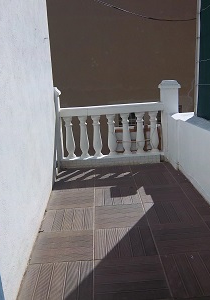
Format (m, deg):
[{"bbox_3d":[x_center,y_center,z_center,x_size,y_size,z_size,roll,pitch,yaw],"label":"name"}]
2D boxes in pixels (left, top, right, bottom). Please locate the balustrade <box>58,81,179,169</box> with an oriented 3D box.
[{"bbox_3d":[0.160,-0.338,4.348,1.683,1.072,0.244,-4,15,0],"label":"balustrade"}]

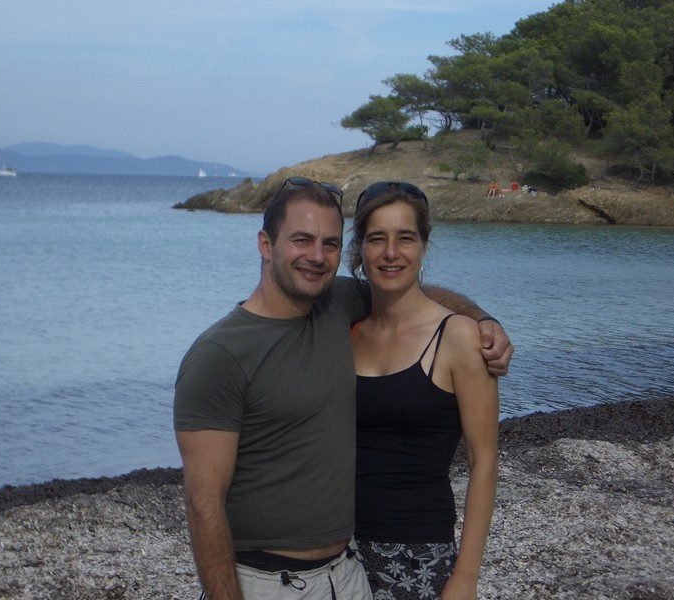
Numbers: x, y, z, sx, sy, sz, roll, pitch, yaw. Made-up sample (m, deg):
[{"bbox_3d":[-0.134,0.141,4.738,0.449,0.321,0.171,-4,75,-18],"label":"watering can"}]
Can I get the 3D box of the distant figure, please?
[{"bbox_3d":[7.864,-5.567,102.000,0.500,0.930,0.720,2,4,15],"label":"distant figure"}]

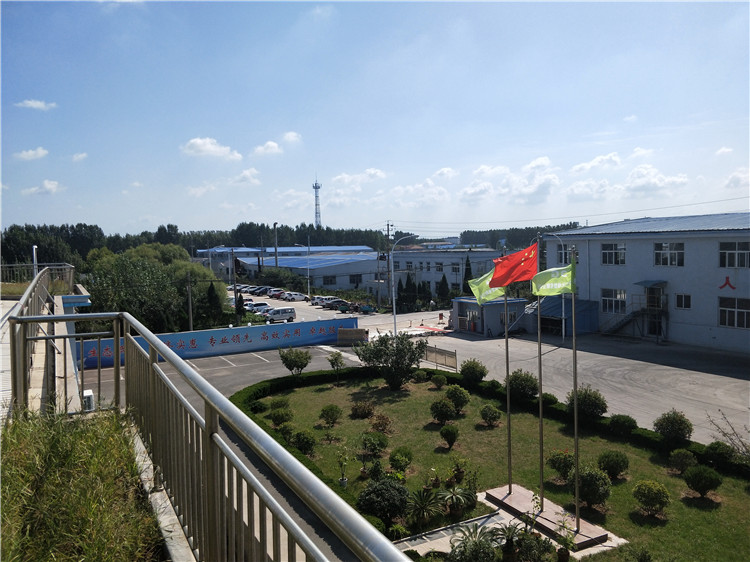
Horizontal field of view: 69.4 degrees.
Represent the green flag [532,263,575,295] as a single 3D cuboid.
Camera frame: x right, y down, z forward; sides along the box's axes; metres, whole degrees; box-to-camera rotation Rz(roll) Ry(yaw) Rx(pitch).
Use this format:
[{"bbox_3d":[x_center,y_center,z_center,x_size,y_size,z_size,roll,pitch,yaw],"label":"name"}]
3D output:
[{"bbox_3d":[5.746,-0.112,17.384,1.400,1.150,0.350,0,4,16],"label":"green flag"}]

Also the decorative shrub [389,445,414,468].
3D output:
[{"bbox_3d":[1.112,7.392,22.580,0.979,0.920,0.979,-2,4,0],"label":"decorative shrub"}]

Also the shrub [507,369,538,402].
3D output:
[{"bbox_3d":[8.418,6.118,30.919,1.800,1.900,1.800,-1,4,0],"label":"shrub"}]

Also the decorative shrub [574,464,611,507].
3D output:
[{"bbox_3d":[7.355,6.981,18.479,1.369,1.546,1.369,-1,4,0],"label":"decorative shrub"}]

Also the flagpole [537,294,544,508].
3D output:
[{"bbox_3d":[5.564,3.140,18.213,0.120,9.480,0.120,-2,4,0],"label":"flagpole"}]

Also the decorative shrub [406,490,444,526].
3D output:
[{"bbox_3d":[1.670,7.660,18.400,1.300,1.050,1.300,-1,4,0],"label":"decorative shrub"}]

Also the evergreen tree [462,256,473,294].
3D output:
[{"bbox_3d":[14.782,0.052,85.681,1.850,8.011,1.850,0,4,10],"label":"evergreen tree"}]

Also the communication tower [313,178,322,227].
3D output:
[{"bbox_3d":[-35.808,-37.837,331.265,5.800,49.200,5.800,-2,4,0],"label":"communication tower"}]

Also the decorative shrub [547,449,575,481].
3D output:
[{"bbox_3d":[7.323,7.197,21.146,1.080,1.100,1.080,-1,4,0],"label":"decorative shrub"}]

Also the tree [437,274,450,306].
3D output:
[{"bbox_3d":[9.698,1.310,76.428,1.839,4.747,1.839,-1,4,0],"label":"tree"}]

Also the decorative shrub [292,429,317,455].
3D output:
[{"bbox_3d":[-3.221,7.332,24.559,1.057,1.057,1.057,-2,4,0],"label":"decorative shrub"}]

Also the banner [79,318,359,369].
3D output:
[{"bbox_3d":[-13.011,5.409,48.271,24.300,2.340,0.250,-4,4,-21],"label":"banner"}]

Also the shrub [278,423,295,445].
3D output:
[{"bbox_3d":[-4.064,7.068,25.176,0.838,1.046,0.838,-1,4,0],"label":"shrub"}]

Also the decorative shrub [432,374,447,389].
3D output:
[{"bbox_3d":[4.220,6.590,35.500,0.970,0.880,0.970,-1,4,0],"label":"decorative shrub"}]

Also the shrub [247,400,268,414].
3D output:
[{"bbox_3d":[-6.537,7.030,30.450,1.100,0.800,1.100,-1,4,0],"label":"shrub"}]

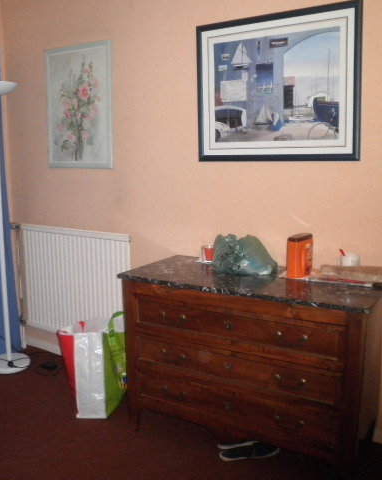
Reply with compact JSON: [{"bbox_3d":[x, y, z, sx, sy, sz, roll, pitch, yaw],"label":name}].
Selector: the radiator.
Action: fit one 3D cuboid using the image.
[{"bbox_3d":[-0.768,0.284,3.194,0.881,0.694,0.085,5,11,30],"label":"radiator"}]

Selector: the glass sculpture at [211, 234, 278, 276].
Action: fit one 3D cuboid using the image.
[{"bbox_3d":[0.271,0.068,2.401,0.300,0.185,0.160,3,10,18],"label":"glass sculpture"}]

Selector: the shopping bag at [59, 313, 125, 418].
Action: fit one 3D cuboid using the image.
[{"bbox_3d":[-0.526,0.684,2.777,0.215,0.510,0.390,2,9,10],"label":"shopping bag"}]

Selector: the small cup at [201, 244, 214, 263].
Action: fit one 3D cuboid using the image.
[{"bbox_3d":[0.097,0.080,2.631,0.075,0.088,0.075,0,9,0],"label":"small cup"}]

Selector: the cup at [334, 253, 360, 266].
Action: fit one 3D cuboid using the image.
[{"bbox_3d":[0.732,0.129,2.241,0.111,0.100,0.083,3,10,18],"label":"cup"}]

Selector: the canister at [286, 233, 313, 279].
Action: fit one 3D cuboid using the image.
[{"bbox_3d":[0.530,0.075,2.334,0.150,0.193,0.078,-7,12,-37],"label":"canister"}]

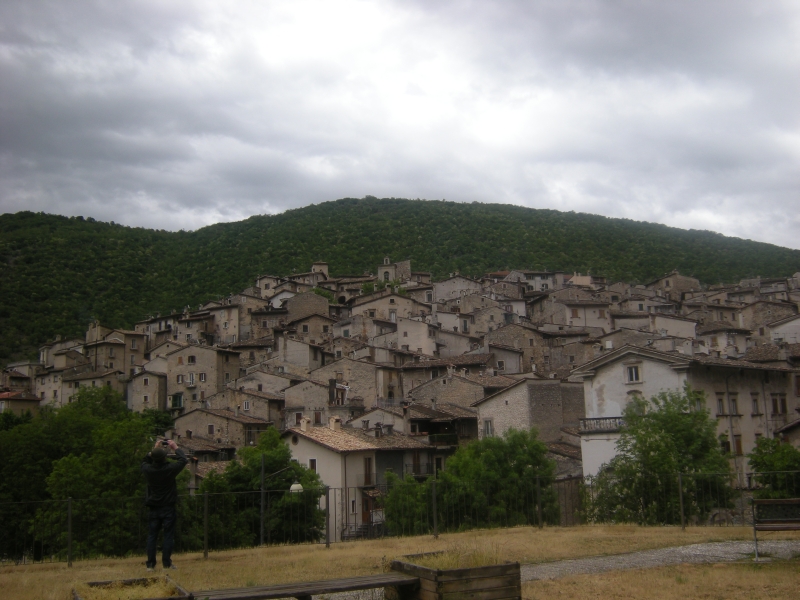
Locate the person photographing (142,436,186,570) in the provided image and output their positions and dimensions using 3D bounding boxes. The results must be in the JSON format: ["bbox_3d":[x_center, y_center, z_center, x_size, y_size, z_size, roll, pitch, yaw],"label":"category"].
[{"bbox_3d":[-3.403,2.939,12.714,0.640,1.850,0.520,-2,-8,3],"label":"person photographing"}]

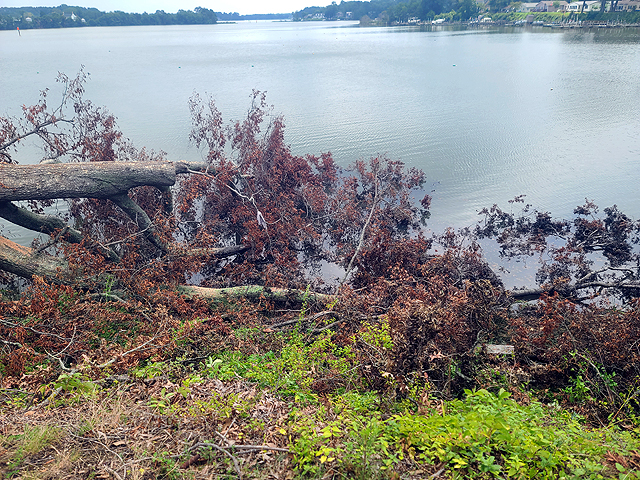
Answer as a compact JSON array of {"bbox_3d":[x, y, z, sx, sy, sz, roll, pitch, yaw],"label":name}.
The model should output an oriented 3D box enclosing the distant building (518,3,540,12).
[{"bbox_3d":[93.585,-102.944,205.000,8.000,4.000,7.000,0,26,0],"label":"distant building"}]

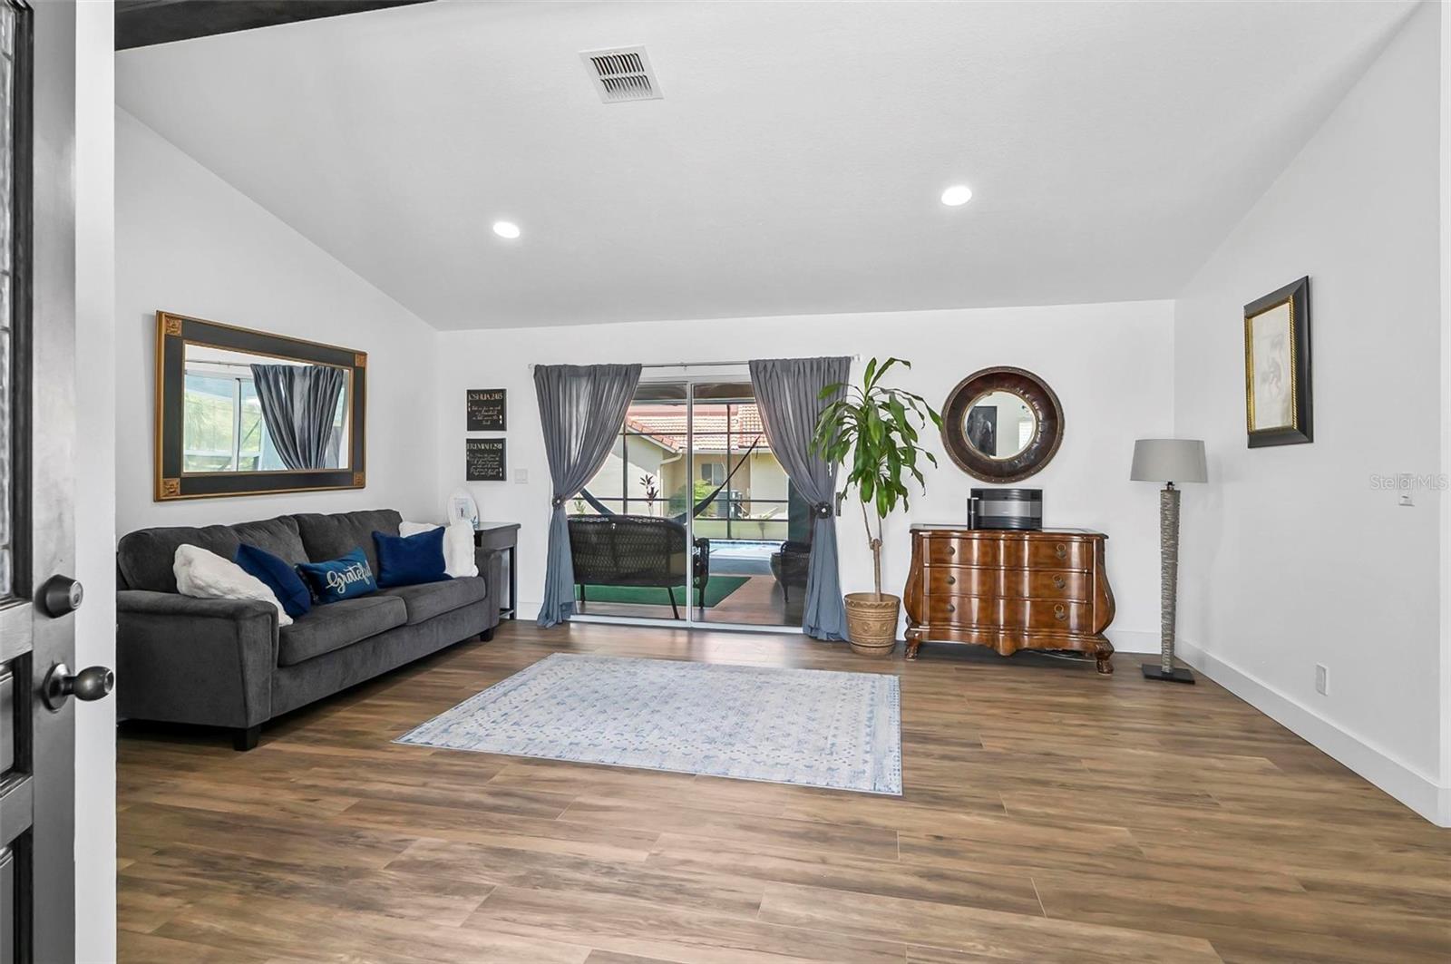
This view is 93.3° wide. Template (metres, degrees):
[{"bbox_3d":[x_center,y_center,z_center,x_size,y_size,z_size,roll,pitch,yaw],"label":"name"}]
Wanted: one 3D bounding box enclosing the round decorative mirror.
[{"bbox_3d":[1.969,-0.408,4.877,0.815,0.815,0.080,0,2,12],"label":"round decorative mirror"}]

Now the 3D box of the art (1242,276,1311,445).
[{"bbox_3d":[2.743,-0.559,3.390,0.033,0.770,0.545,0,1,13],"label":"art"}]

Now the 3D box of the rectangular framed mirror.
[{"bbox_3d":[-2.854,-0.421,4.364,0.050,1.010,1.500,0,1,13],"label":"rectangular framed mirror"}]

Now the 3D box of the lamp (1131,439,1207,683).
[{"bbox_3d":[2.744,0.474,4.244,0.410,1.475,0.410,0,2,12],"label":"lamp"}]

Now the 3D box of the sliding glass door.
[{"bbox_3d":[-0.290,0.165,5.476,2.160,2.010,0.110,0,2,12],"label":"sliding glass door"}]

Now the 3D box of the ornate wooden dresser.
[{"bbox_3d":[1.880,0.767,4.632,1.280,0.865,0.560,0,2,12],"label":"ornate wooden dresser"}]

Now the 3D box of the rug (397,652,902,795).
[{"bbox_3d":[-0.236,1.190,3.683,2.290,0.012,1.585,0,1,13],"label":"rug"}]

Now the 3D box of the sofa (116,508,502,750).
[{"bbox_3d":[-2.352,0.706,4.113,0.980,0.965,2.120,0,1,13],"label":"sofa"}]

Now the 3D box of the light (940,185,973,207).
[{"bbox_3d":[1.259,-1.564,3.727,0.175,0.035,0.175,0,-13,12],"label":"light"}]

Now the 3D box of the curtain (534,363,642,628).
[{"bbox_3d":[-1.120,0.108,5.493,0.940,2.120,0.160,0,2,12],"label":"curtain"}]

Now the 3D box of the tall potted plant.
[{"bbox_3d":[1.036,0.158,4.742,0.870,2.040,0.720,0,1,13],"label":"tall potted plant"}]

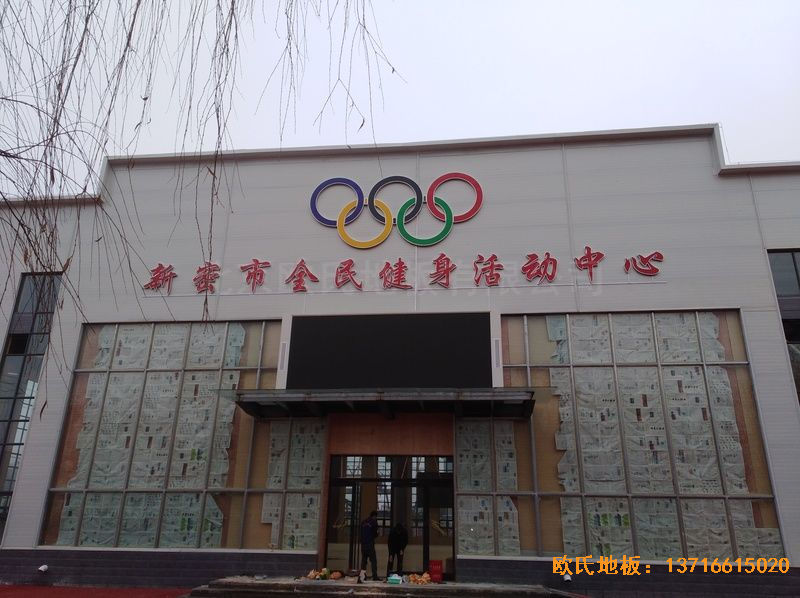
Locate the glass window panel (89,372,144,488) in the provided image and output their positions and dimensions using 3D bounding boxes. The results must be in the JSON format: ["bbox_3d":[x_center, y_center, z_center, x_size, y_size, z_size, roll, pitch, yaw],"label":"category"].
[{"bbox_3d":[-8.165,3.732,17.319,1.068,3.310,0.080,-1,-20,6],"label":"glass window panel"}]

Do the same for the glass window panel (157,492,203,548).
[{"bbox_3d":[-5.701,5.756,15.714,1.065,1.355,0.050,-1,-20,6],"label":"glass window panel"}]

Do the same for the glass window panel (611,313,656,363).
[{"bbox_3d":[6.267,1.068,16.089,1.093,1.392,0.050,-1,-20,6],"label":"glass window panel"}]

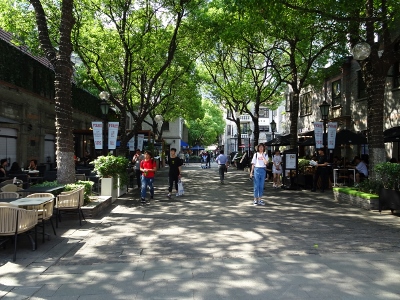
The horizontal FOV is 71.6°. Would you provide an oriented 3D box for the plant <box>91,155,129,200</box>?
[{"bbox_3d":[-2.980,0.924,9.400,0.800,1.470,1.900,0,-1,-5],"label":"plant"}]

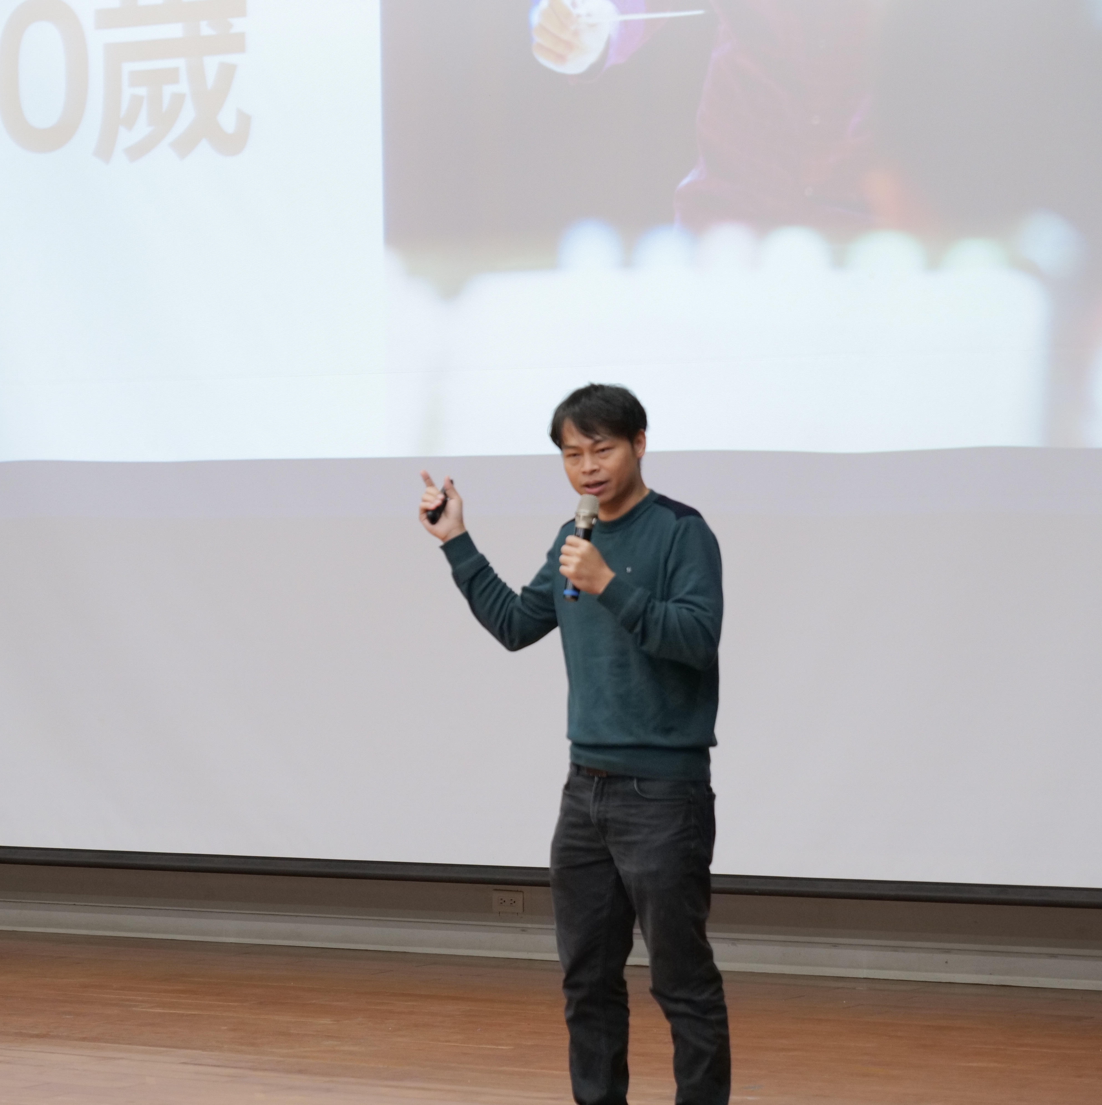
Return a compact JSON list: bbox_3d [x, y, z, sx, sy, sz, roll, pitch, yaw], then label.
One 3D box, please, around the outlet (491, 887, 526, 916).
[{"bbox_3d":[-0.139,1.127,15.600,0.116,0.071,0.012,0,1,34],"label":"outlet"}]

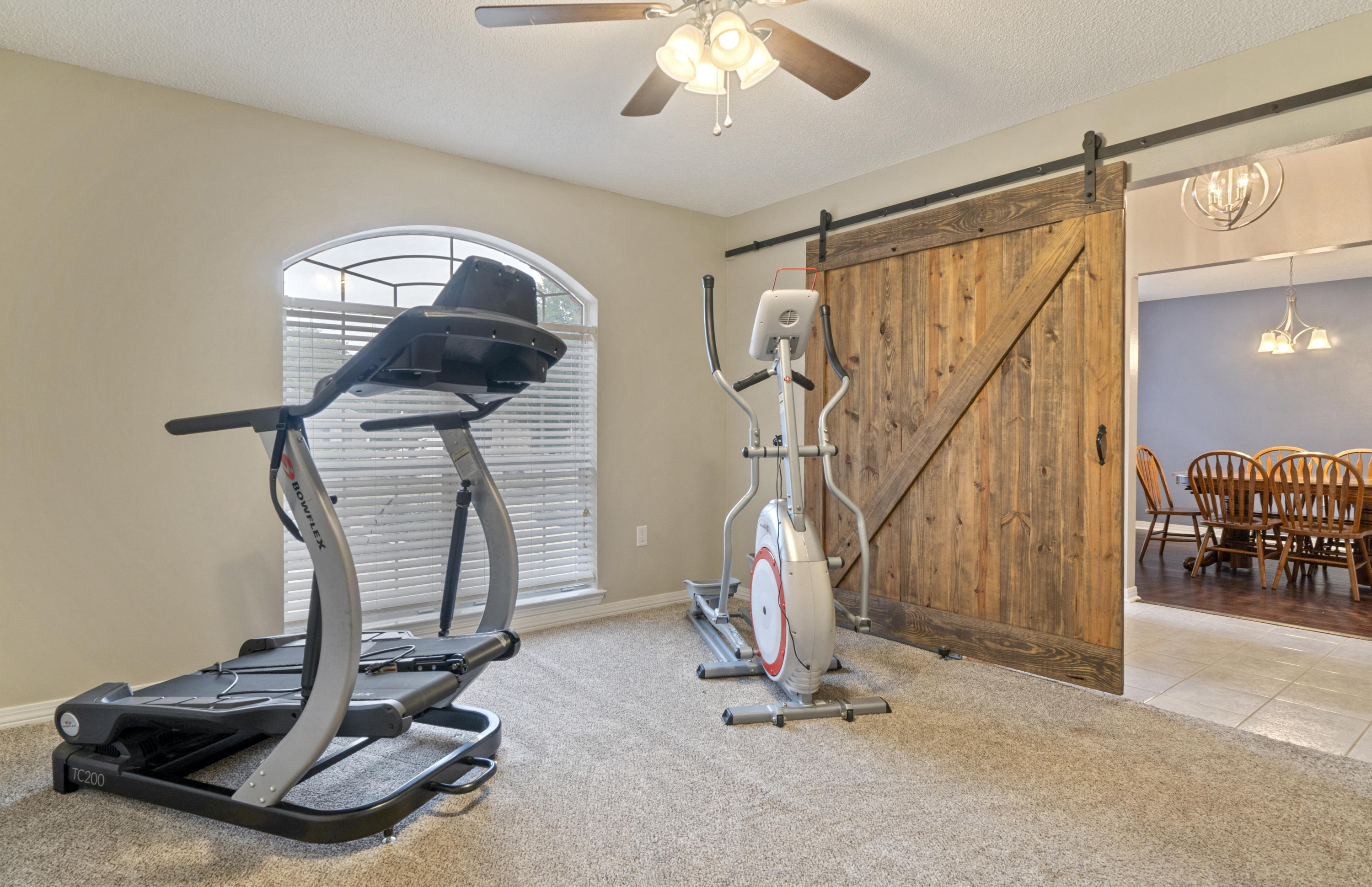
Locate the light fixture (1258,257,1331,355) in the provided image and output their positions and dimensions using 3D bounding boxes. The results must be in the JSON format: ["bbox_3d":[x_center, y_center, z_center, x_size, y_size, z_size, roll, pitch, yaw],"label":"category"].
[{"bbox_3d":[4.485,-1.050,5.066,0.450,0.800,0.450,-1,2,-43],"label":"light fixture"}]

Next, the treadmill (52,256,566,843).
[{"bbox_3d":[-1.137,0.267,2.134,1.320,1.520,0.735,0,1,18],"label":"treadmill"}]

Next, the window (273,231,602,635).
[{"bbox_3d":[-1.138,-0.110,3.442,1.560,1.880,0.140,-1,1,-37],"label":"window"}]

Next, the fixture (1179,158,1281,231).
[{"bbox_3d":[2.527,-1.231,3.173,0.410,0.490,0.410,-1,2,-43],"label":"fixture"}]

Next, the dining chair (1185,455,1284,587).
[{"bbox_3d":[3.886,0.496,4.828,0.530,0.920,0.470,-1,1,-36],"label":"dining chair"}]

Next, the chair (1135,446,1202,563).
[{"bbox_3d":[3.941,0.484,5.446,0.460,0.920,0.530,-1,2,-43],"label":"chair"}]

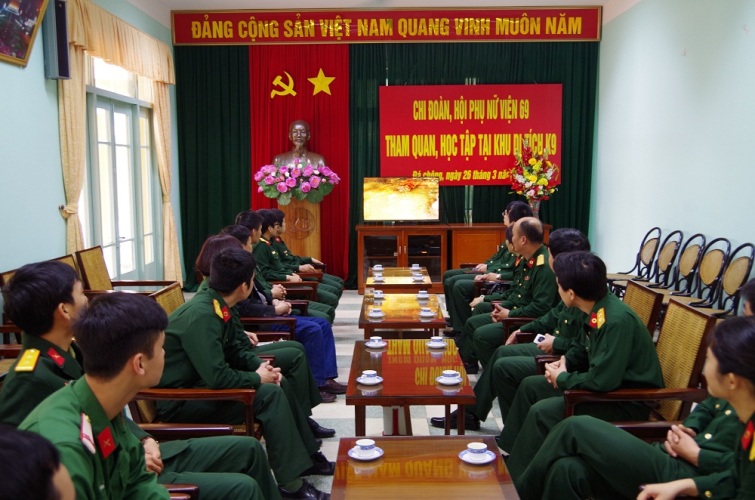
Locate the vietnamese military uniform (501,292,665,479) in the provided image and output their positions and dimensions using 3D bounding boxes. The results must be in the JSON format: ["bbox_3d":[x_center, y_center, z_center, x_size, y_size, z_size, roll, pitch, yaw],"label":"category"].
[{"bbox_3d":[0.940,0.636,3.481,0.770,0.900,0.520,0,6,2],"label":"vietnamese military uniform"}]

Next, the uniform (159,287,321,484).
[{"bbox_3d":[-0.640,0.628,3.510,0.770,0.910,0.520,0,6,-4],"label":"uniform"}]

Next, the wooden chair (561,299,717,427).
[{"bbox_3d":[1.117,0.708,3.391,0.689,0.922,0.588,0,6,1],"label":"wooden chair"}]

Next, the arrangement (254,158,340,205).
[{"bbox_3d":[-0.973,-0.833,9.163,1.040,0.550,0.500,0,6,0],"label":"arrangement"}]

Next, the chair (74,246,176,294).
[{"bbox_3d":[-2.013,0.447,6.087,0.689,0.932,0.577,0,6,1],"label":"chair"}]

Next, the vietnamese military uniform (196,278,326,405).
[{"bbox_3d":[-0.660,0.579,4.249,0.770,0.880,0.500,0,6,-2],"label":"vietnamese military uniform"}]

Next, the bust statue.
[{"bbox_3d":[-0.967,-1.225,9.305,0.669,0.729,0.365,0,6,1],"label":"bust statue"}]

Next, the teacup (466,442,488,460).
[{"bbox_3d":[0.366,0.741,2.758,0.073,0.055,0.078,0,6,0],"label":"teacup"}]

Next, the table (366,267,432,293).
[{"bbox_3d":[0.206,0.513,7.133,0.567,0.557,1.145,0,6,1],"label":"table"}]

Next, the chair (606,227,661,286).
[{"bbox_3d":[2.480,0.257,7.463,0.570,0.965,0.450,-1,6,-6],"label":"chair"}]

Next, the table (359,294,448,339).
[{"bbox_3d":[0.190,0.670,5.896,0.610,0.450,1.240,0,6,1],"label":"table"}]

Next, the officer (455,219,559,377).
[{"bbox_3d":[0.900,0.379,5.043,0.770,1.200,0.540,-1,6,-13],"label":"officer"}]

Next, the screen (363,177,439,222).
[{"bbox_3d":[0.304,-0.620,9.475,0.947,0.577,0.101,0,6,1],"label":"screen"}]

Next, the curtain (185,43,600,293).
[{"bbox_3d":[0.118,-1.056,9.667,5.308,3.140,0.162,0,6,1],"label":"curtain"}]

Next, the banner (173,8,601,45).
[{"bbox_3d":[0.095,-2.788,9.387,5.308,0.425,0.101,0,6,1],"label":"banner"}]

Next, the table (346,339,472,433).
[{"bbox_3d":[0.164,0.852,3.834,0.562,0.557,1.135,0,6,1],"label":"table"}]

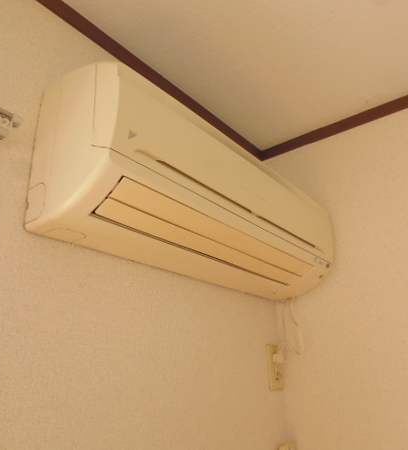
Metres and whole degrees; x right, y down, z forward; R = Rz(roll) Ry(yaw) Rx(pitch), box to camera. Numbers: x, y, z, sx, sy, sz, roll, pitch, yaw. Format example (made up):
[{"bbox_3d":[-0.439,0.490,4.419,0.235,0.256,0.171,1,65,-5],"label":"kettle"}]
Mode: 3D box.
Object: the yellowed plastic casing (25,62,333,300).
[{"bbox_3d":[0.043,-0.037,0.949,0.203,0.279,0.812,-17,-26,34],"label":"yellowed plastic casing"}]

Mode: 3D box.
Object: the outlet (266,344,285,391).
[{"bbox_3d":[0.202,0.398,1.161,0.011,0.117,0.070,-17,-26,34],"label":"outlet"}]

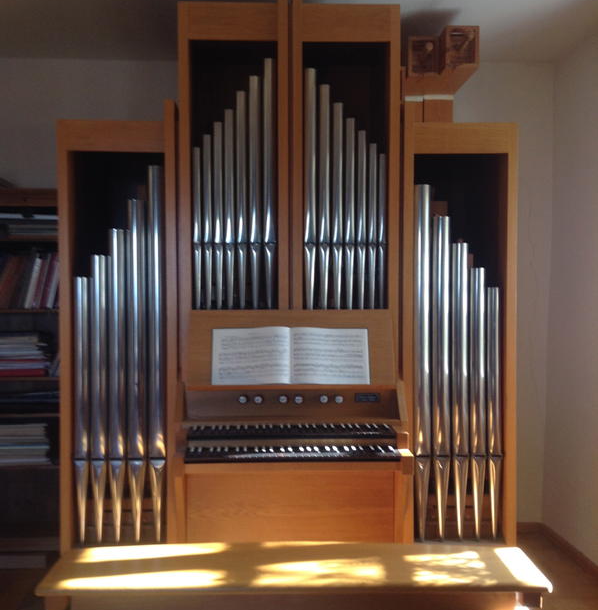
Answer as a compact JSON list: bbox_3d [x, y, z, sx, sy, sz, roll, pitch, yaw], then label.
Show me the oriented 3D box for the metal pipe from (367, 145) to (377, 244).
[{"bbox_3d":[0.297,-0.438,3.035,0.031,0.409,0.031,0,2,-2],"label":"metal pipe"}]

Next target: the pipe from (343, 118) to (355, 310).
[{"bbox_3d":[0.210,-0.346,3.095,0.041,0.820,0.041,0,2,-2],"label":"pipe"}]

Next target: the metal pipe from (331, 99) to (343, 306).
[{"bbox_3d":[0.160,-0.377,3.092,0.043,0.880,0.043,0,2,-2],"label":"metal pipe"}]

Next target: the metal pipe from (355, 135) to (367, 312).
[{"bbox_3d":[0.254,-0.333,3.093,0.037,0.743,0.035,0,2,-1],"label":"metal pipe"}]

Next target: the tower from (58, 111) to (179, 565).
[{"bbox_3d":[-0.721,0.277,3.272,0.460,2.143,0.520,0,2,-2],"label":"tower"}]

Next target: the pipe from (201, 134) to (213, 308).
[{"bbox_3d":[-0.371,-0.332,3.081,0.036,0.724,0.034,0,2,-1],"label":"pipe"}]

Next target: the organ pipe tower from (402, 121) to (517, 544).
[{"bbox_3d":[0.648,0.240,3.290,0.462,1.950,0.420,0,2,-1],"label":"organ pipe tower"}]

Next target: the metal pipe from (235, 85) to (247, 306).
[{"bbox_3d":[-0.232,-0.399,3.079,0.043,0.924,0.043,0,2,-2],"label":"metal pipe"}]

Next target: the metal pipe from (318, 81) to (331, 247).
[{"bbox_3d":[0.106,-0.564,3.084,0.044,0.649,0.044,0,2,-2],"label":"metal pipe"}]

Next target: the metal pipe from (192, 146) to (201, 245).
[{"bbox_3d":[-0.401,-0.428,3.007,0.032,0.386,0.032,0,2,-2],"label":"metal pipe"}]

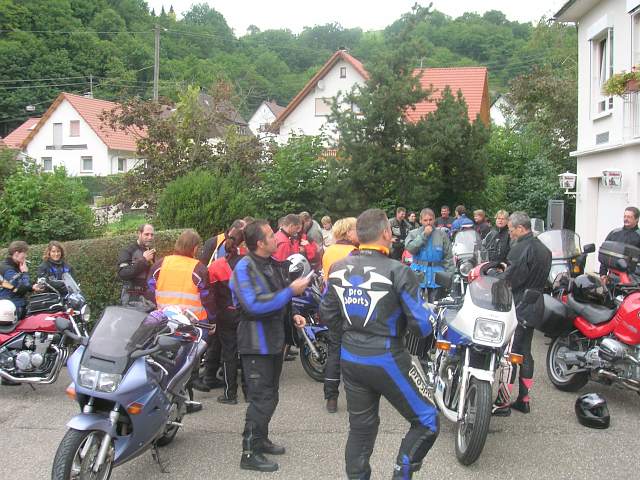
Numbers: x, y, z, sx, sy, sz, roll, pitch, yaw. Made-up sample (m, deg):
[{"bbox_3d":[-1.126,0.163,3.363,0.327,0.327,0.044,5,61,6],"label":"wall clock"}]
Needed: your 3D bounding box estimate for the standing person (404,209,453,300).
[{"bbox_3d":[1.250,0.505,8.232,0.560,1.770,0.420,0,3,8],"label":"standing person"}]

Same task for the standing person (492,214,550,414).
[{"bbox_3d":[1.760,0.625,6.185,0.500,1.730,0.520,1,3,26],"label":"standing person"}]

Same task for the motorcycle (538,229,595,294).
[{"bbox_3d":[3.243,0.648,9.434,0.880,1.460,2.150,1,2,19],"label":"motorcycle"}]

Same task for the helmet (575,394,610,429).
[{"bbox_3d":[2.328,1.432,6.013,0.250,0.260,0.330,-2,3,-37],"label":"helmet"}]

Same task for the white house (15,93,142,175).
[{"bbox_3d":[-18.861,-8.085,61.152,9.000,7.800,9.500,1,2,21],"label":"white house"}]

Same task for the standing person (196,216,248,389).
[{"bbox_3d":[-1.021,0.645,7.282,0.580,1.740,0.560,-2,3,-41],"label":"standing person"}]

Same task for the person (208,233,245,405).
[{"bbox_3d":[-0.870,0.717,6.755,0.500,1.640,0.520,-2,3,-41],"label":"person"}]

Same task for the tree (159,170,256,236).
[{"bbox_3d":[-2.343,-0.178,14.505,2.100,2.600,2.000,0,2,0],"label":"tree"}]

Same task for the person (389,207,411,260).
[{"bbox_3d":[1.500,0.274,13.227,0.530,1.770,0.420,-2,3,-37],"label":"person"}]

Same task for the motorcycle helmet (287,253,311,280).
[{"bbox_3d":[-0.233,0.311,7.619,0.320,0.270,0.250,-2,3,-41],"label":"motorcycle helmet"}]

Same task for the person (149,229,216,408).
[{"bbox_3d":[-1.269,0.708,6.484,0.620,1.690,0.420,1,2,18],"label":"person"}]

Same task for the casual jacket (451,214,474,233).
[{"bbox_3d":[2.640,-0.121,13.008,0.540,0.700,0.360,-2,3,-30],"label":"casual jacket"}]

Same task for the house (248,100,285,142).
[{"bbox_3d":[-9.500,-24.551,152.028,8.200,9.300,11.000,1,3,26],"label":"house"}]

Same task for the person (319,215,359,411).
[{"bbox_3d":[0.200,0.655,6.187,0.520,1.670,0.420,2,3,37],"label":"person"}]

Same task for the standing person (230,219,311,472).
[{"bbox_3d":[-0.362,0.723,5.134,0.580,1.770,0.540,1,2,15],"label":"standing person"}]

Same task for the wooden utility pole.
[{"bbox_3d":[-8.600,-6.604,36.734,0.280,9.500,0.280,0,3,0],"label":"wooden utility pole"}]

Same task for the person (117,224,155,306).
[{"bbox_3d":[-2.040,0.668,7.839,0.450,1.690,0.520,2,3,35],"label":"person"}]

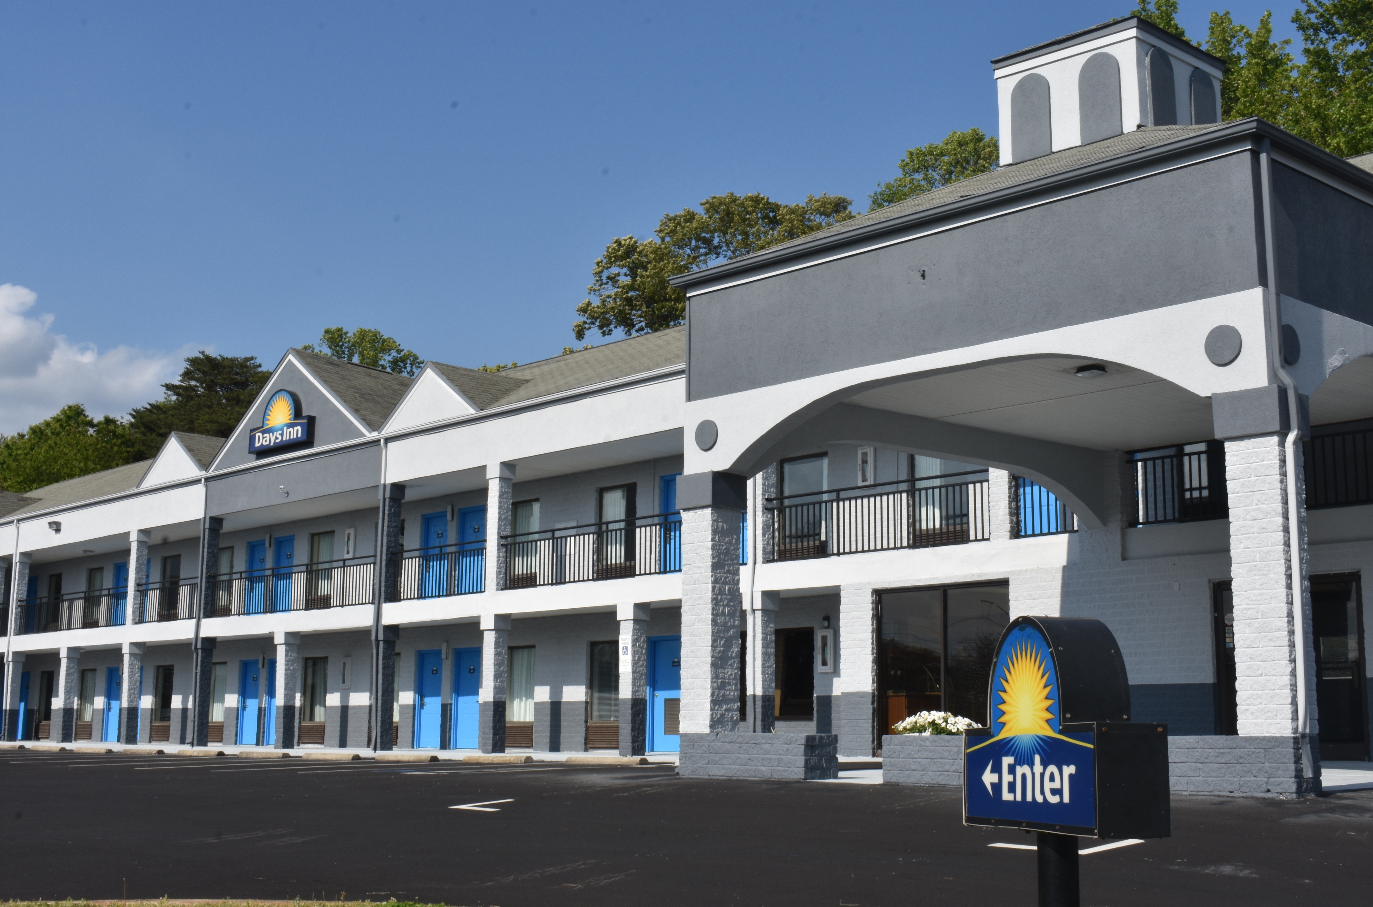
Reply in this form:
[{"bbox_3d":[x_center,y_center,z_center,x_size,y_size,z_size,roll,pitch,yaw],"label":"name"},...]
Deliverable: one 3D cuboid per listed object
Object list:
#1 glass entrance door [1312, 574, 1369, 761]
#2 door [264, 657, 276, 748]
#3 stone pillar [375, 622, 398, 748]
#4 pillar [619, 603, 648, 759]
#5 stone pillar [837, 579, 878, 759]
[{"bbox_3d":[7.490,2.472,18.656,0.120,2.160,0.920,9,-13,-42],"label":"glass entrance door"},{"bbox_3d":[-9.840,5.966,38.641,0.090,2.069,1.019,9,-13,-43],"label":"door"},{"bbox_3d":[-6.055,4.697,32.238,0.410,2.480,0.410,9,-13,-42],"label":"stone pillar"},{"bbox_3d":[-0.875,3.740,26.499,0.370,2.500,0.370,10,-14,-43],"label":"pillar"},{"bbox_3d":[2.539,3.128,23.067,0.360,2.430,0.600,10,-14,-43],"label":"stone pillar"}]

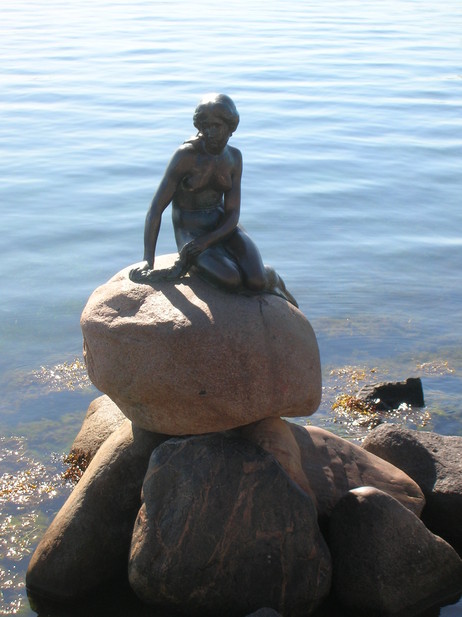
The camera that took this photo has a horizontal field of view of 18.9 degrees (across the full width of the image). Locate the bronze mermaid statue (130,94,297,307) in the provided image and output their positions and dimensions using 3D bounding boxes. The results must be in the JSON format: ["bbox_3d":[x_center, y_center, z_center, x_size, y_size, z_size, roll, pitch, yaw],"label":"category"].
[{"bbox_3d":[-0.090,-0.513,7.194,0.920,1.200,0.670,-8,20,-24],"label":"bronze mermaid statue"}]

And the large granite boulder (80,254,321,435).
[{"bbox_3d":[-0.162,0.192,7.370,1.250,0.860,1.050,0,18,0],"label":"large granite boulder"}]

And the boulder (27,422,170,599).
[{"bbox_3d":[-0.700,1.066,7.496,0.820,0.900,0.820,0,18,0],"label":"boulder"}]

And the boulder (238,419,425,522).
[{"bbox_3d":[0.565,0.910,7.814,1.050,0.750,0.850,0,18,0],"label":"boulder"}]

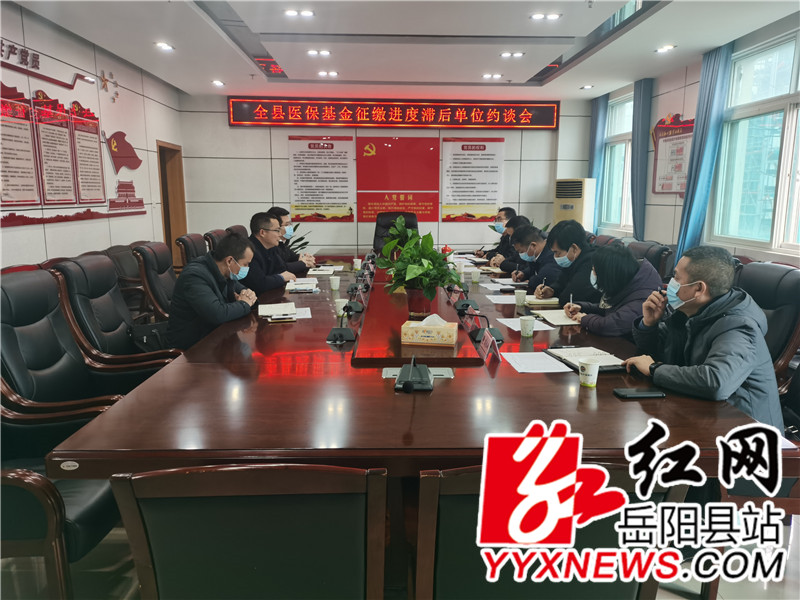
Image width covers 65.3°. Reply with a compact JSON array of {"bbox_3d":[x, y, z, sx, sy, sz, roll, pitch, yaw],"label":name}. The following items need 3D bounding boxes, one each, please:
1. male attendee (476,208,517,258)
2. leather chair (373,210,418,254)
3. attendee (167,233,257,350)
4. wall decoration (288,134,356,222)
[{"bbox_3d":[1.090,-0.293,6.402,0.700,1.300,0.540,-2,10,-8],"label":"male attendee"},{"bbox_3d":[-0.043,-0.536,8.123,0.680,1.194,0.750,0,10,-1],"label":"leather chair"},{"bbox_3d":[-1.060,0.201,3.820,0.700,1.220,0.550,0,10,0],"label":"attendee"},{"bbox_3d":[-1.098,-1.695,8.804,0.895,1.190,0.025,-1,10,-4],"label":"wall decoration"}]

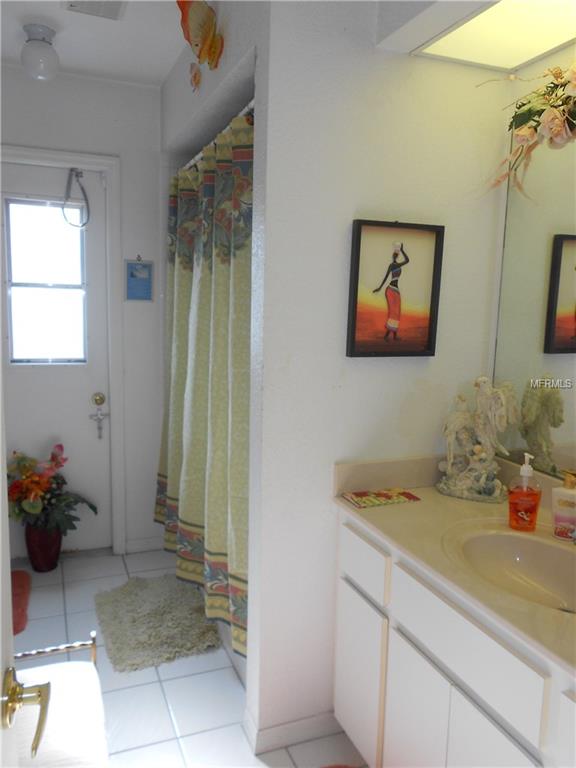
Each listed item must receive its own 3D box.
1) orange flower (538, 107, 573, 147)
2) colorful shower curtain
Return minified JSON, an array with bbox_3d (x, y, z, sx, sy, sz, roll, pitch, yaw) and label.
[{"bbox_3d":[0.738,-0.712,1.593,0.090,0.102,0.080,6,10,30],"label":"orange flower"},{"bbox_3d":[-0.389,-0.063,2.489,0.130,1.820,1.450,-2,9,-22],"label":"colorful shower curtain"}]

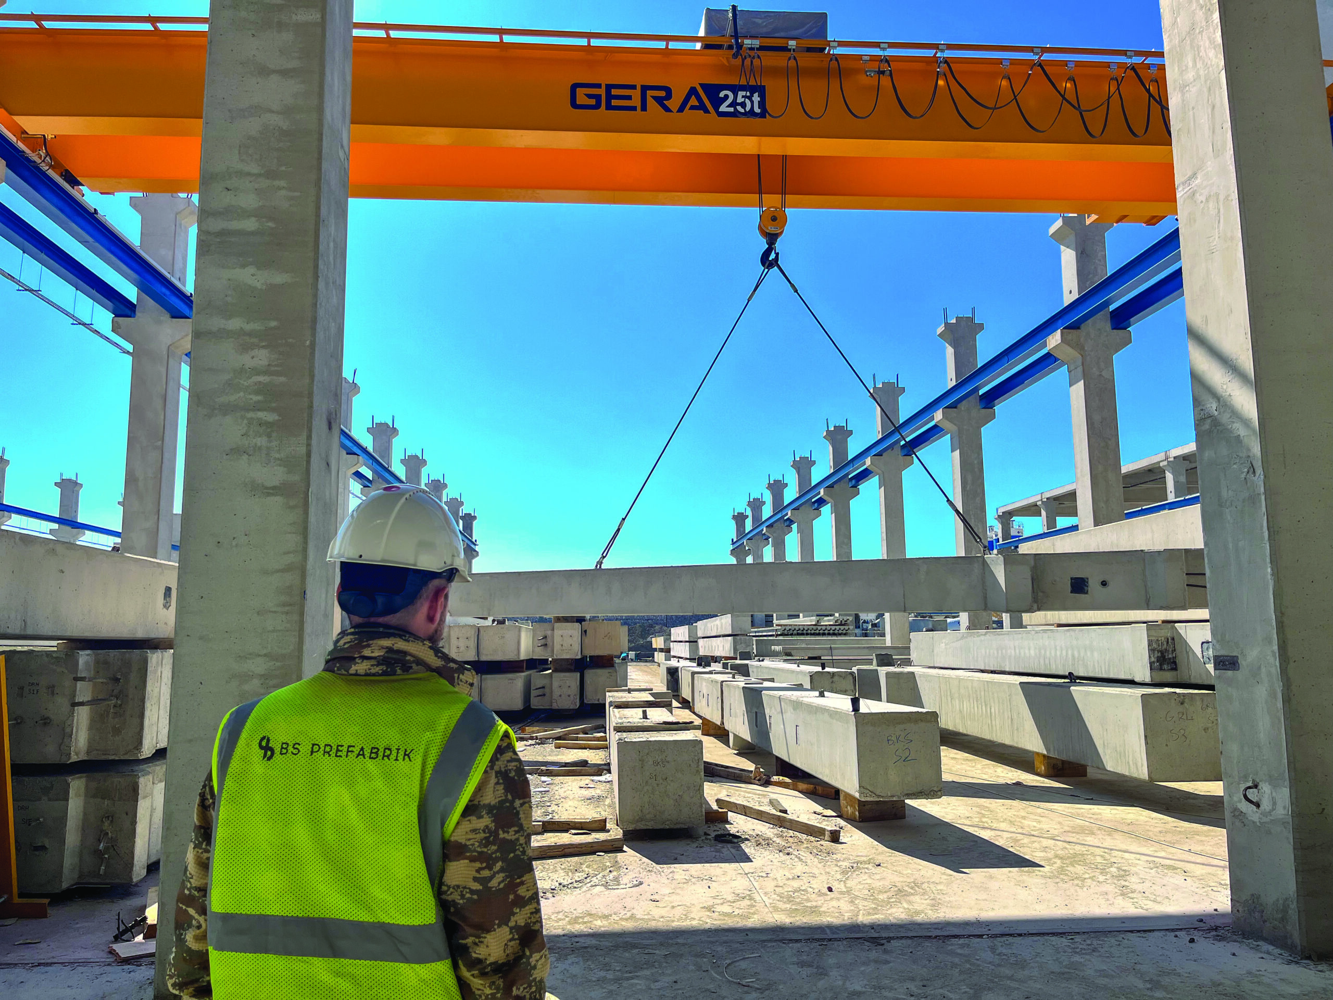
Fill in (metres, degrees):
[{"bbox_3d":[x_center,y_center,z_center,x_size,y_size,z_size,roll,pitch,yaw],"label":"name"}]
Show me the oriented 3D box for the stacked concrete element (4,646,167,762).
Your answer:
[{"bbox_3d":[-3.861,1.397,6.964,0.870,0.690,1.500,0,-8,-4],"label":"stacked concrete element"}]

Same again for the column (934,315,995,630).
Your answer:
[{"bbox_3d":[9.108,0.019,30.071,1.623,11.260,0.680,0,-8,-4],"label":"column"}]

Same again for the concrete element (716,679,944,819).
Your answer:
[{"bbox_3d":[1.637,2.761,12.425,0.730,0.728,7.332,0,-8,-6],"label":"concrete element"}]

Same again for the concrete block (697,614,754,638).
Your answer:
[{"bbox_3d":[2.286,5.264,41.324,0.700,0.710,11.500,0,-8,-4],"label":"concrete block"}]

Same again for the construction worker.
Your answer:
[{"bbox_3d":[-0.481,0.878,1.582,0.600,1.813,0.460,-4,-9,25],"label":"construction worker"}]

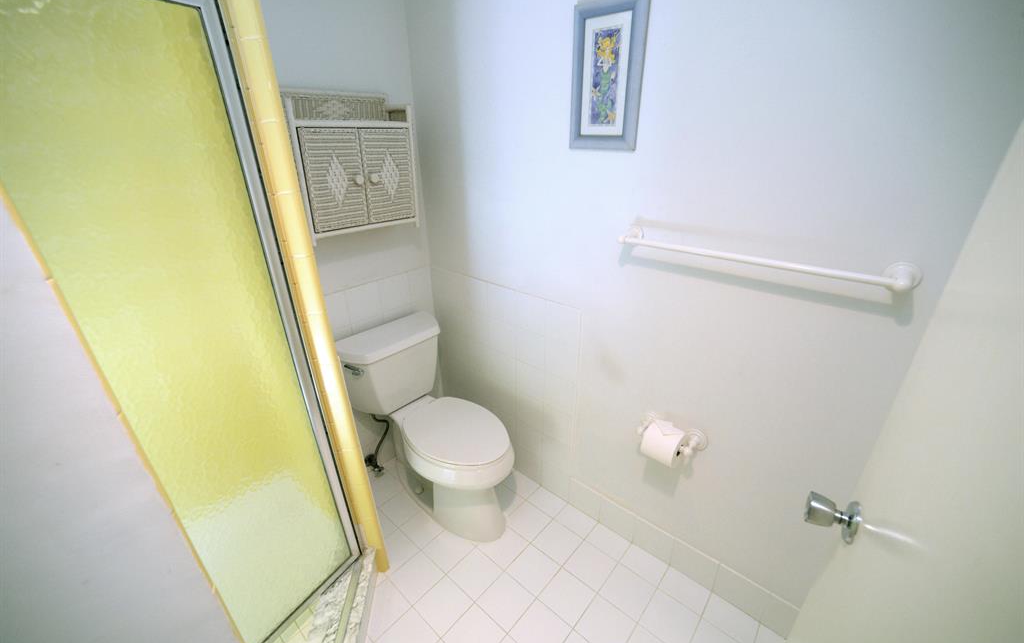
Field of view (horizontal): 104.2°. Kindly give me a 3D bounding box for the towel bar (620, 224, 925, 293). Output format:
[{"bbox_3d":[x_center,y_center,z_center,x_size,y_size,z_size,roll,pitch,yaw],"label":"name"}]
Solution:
[{"bbox_3d":[0.576,-0.167,1.005,0.674,0.064,0.100,20,30,37],"label":"towel bar"}]

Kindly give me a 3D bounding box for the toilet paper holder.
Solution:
[{"bbox_3d":[0.516,0.381,1.308,0.217,0.083,0.088,18,29,38],"label":"toilet paper holder"}]

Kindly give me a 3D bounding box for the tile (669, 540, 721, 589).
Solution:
[{"bbox_3d":[0.659,0.872,1.430,0.152,0.141,0.010,17,28,39],"label":"tile"}]

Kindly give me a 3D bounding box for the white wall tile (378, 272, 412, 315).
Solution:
[{"bbox_3d":[-0.532,-0.131,1.869,0.010,0.154,0.156,18,29,38],"label":"white wall tile"}]

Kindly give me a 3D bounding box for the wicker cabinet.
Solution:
[{"bbox_3d":[-0.594,-0.578,1.472,0.180,0.508,0.451,18,29,38],"label":"wicker cabinet"}]

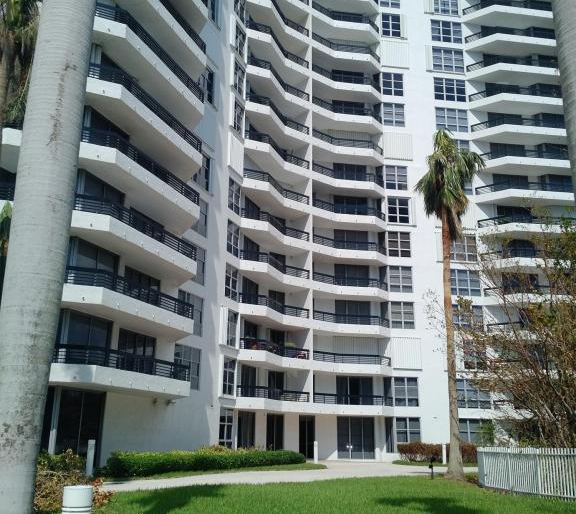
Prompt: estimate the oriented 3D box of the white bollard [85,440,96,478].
[{"bbox_3d":[-6.349,6.502,19.330,0.215,1.122,0.215,0,-17,0],"label":"white bollard"}]

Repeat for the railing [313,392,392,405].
[{"bbox_3d":[4.333,9.340,39.180,6.300,0.630,0.654,7,-18,-21],"label":"railing"}]

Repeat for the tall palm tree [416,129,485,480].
[{"bbox_3d":[7.148,1.399,25.090,3.012,14.908,3.012,1,-16,0],"label":"tall palm tree"}]

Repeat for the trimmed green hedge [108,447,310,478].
[{"bbox_3d":[-3.133,9.526,28.224,1.422,0.800,12.985,-9,-19,31],"label":"trimmed green hedge"}]

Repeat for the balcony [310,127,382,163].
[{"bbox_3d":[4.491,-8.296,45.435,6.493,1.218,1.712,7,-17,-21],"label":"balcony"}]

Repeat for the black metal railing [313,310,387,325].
[{"bbox_3d":[4.381,4.227,40.675,6.300,0.630,0.654,7,-18,-21],"label":"black metal railing"}]

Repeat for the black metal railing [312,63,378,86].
[{"bbox_3d":[4.779,-14.143,48.261,6.546,0.609,1.128,6,-18,-19],"label":"black metal railing"}]

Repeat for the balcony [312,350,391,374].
[{"bbox_3d":[4.511,7.513,42.025,6.451,1.258,2.193,5,-17,-15],"label":"balcony"}]

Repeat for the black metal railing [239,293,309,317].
[{"bbox_3d":[-0.590,3.187,37.425,6.359,0.598,1.280,15,-22,-42],"label":"black metal railing"}]

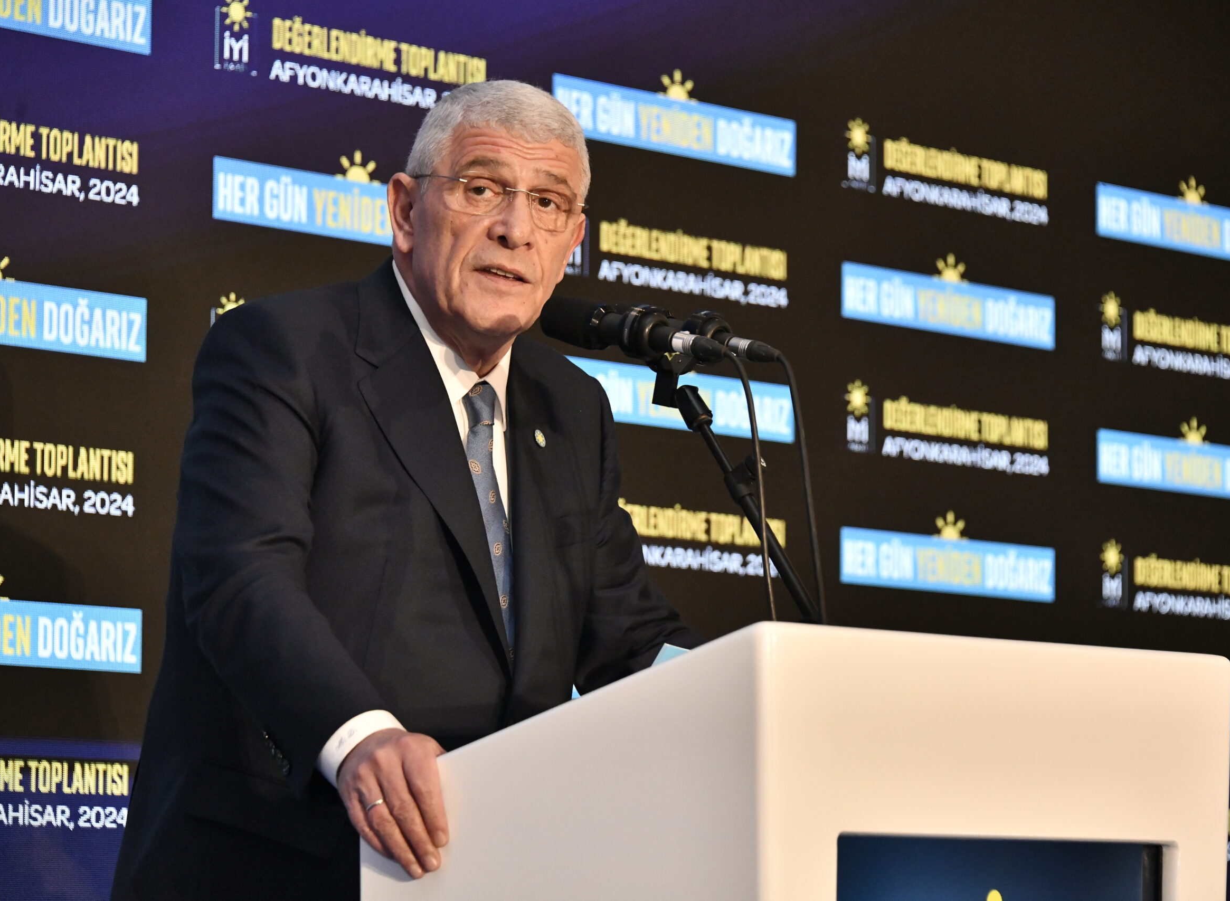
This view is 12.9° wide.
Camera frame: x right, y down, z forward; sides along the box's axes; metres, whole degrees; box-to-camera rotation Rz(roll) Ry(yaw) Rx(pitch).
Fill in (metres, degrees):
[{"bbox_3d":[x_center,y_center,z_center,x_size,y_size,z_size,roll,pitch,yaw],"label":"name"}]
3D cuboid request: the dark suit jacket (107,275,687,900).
[{"bbox_3d":[-0.205,0.190,5.080,0.580,0.750,0.460,6,-9,-44],"label":"dark suit jacket"}]

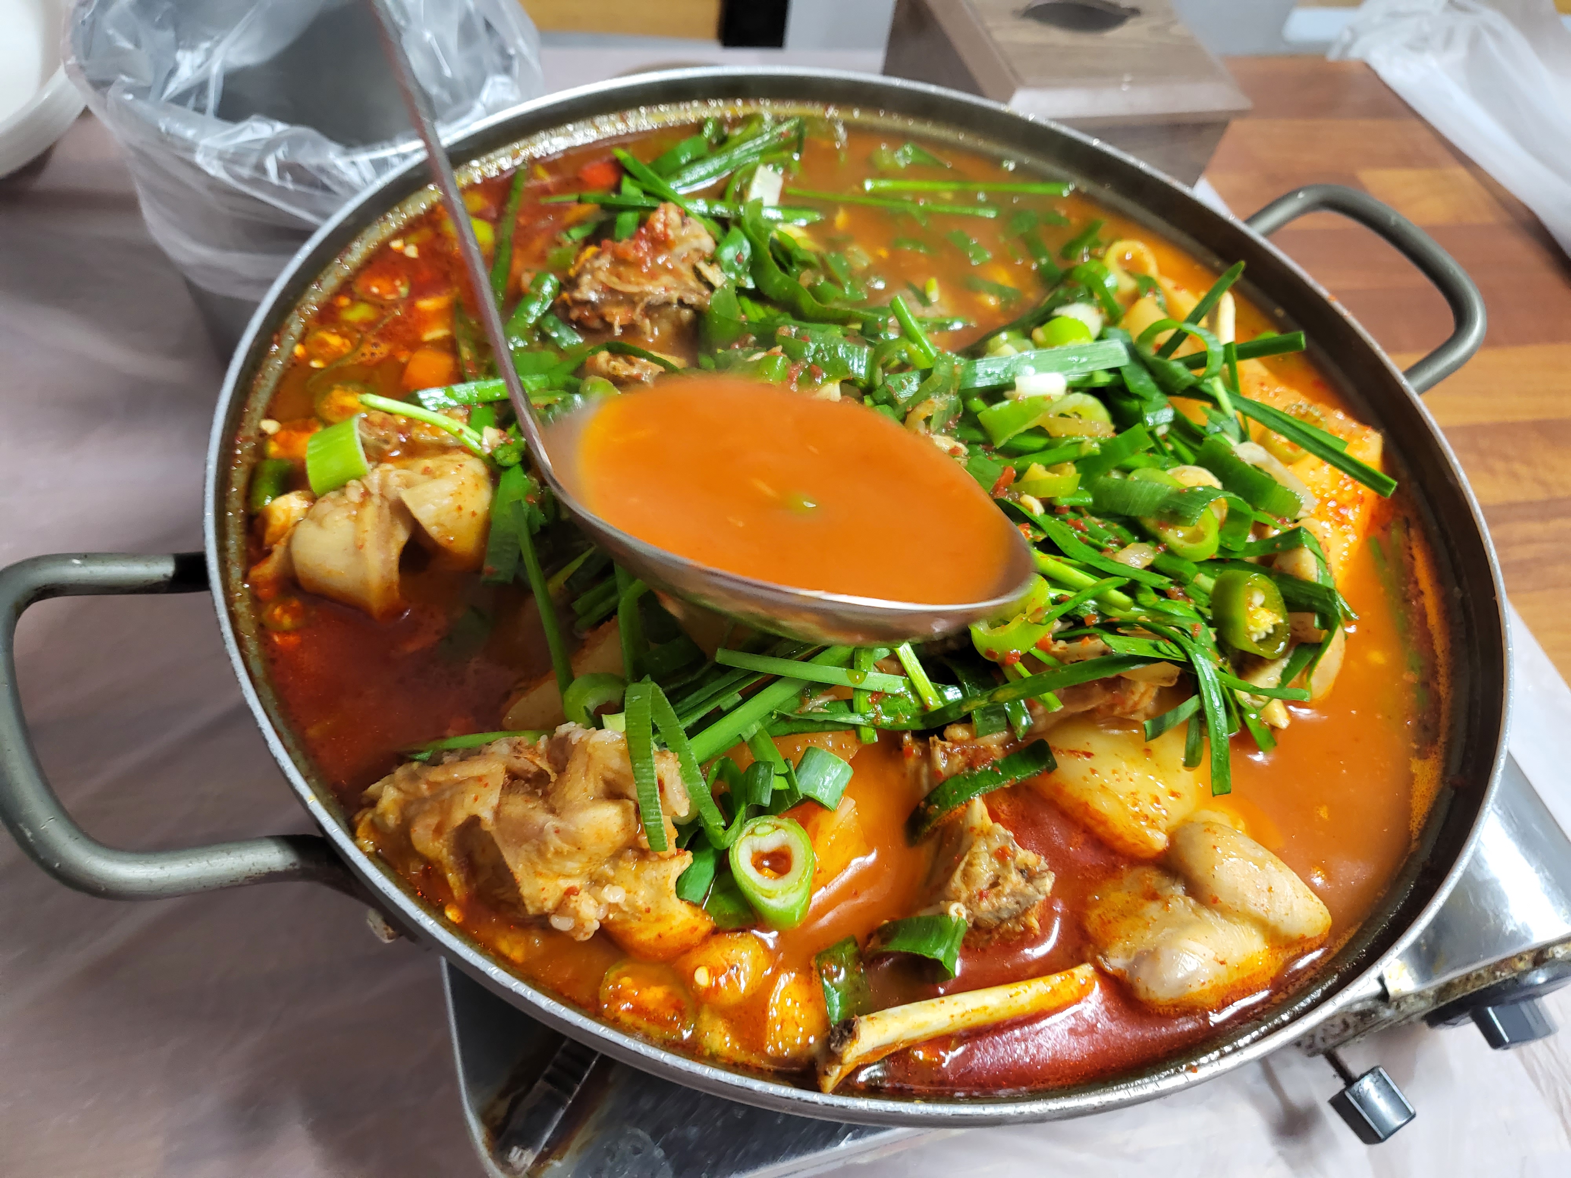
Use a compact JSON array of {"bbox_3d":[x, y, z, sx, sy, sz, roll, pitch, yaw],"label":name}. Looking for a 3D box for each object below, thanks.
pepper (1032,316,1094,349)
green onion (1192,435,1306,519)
[{"bbox_3d":[0.093,-0.084,0.401,0.021,0.011,0.014,-3,56,-12],"label":"pepper"},{"bbox_3d":[0.145,-0.033,0.369,0.033,0.007,0.013,35,71,8],"label":"green onion"}]

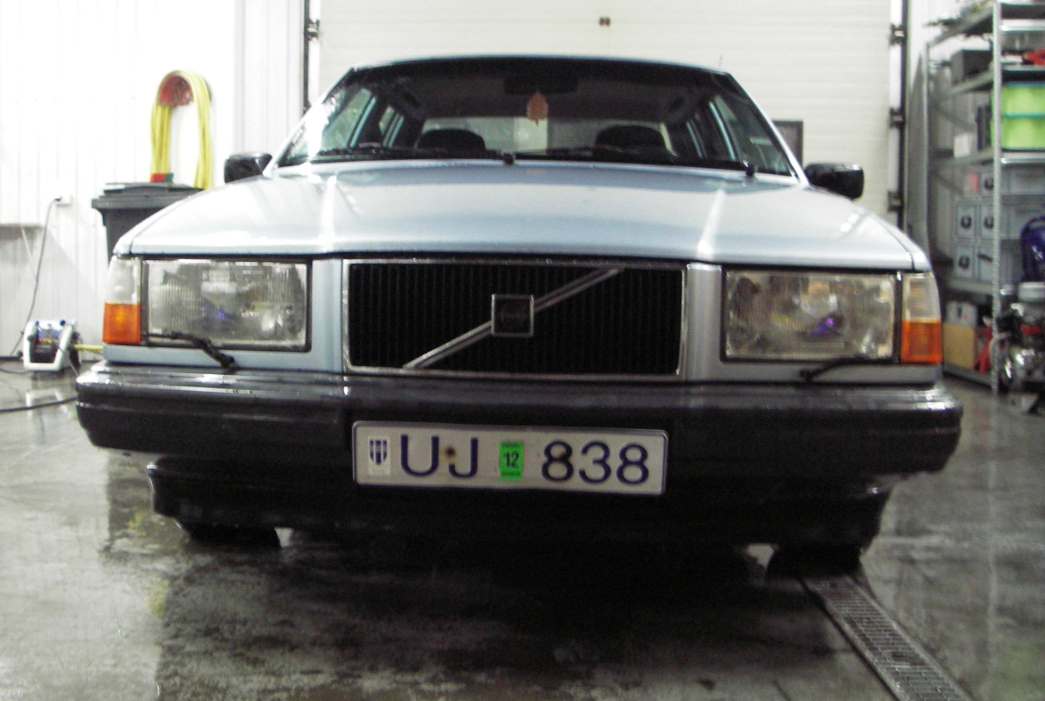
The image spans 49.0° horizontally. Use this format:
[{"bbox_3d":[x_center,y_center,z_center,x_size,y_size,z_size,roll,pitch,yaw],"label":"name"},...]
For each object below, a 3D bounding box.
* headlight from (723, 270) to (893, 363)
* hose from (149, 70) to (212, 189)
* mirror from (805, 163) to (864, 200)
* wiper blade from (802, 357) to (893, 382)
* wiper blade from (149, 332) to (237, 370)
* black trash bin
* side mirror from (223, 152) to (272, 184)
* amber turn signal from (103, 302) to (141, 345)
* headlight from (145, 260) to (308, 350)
[{"bbox_3d":[0.513,-0.064,2.050,0.295,0.152,0.100,0,5,-6],"label":"headlight"},{"bbox_3d":[-2.068,-1.244,6.960,0.370,0.880,0.140,1,5,2],"label":"hose"},{"bbox_3d":[0.918,-0.501,3.390,0.175,0.105,0.105,1,5,2],"label":"mirror"},{"bbox_3d":[0.560,0.033,1.995,0.156,0.044,0.040,0,5,-6],"label":"wiper blade"},{"bbox_3d":[-0.585,0.001,2.035,0.154,0.062,0.045,2,5,10],"label":"wiper blade"},{"bbox_3d":[-1.919,-0.363,6.196,0.580,1.050,0.700,1,5,-1],"label":"black trash bin"},{"bbox_3d":[-0.819,-0.544,3.450,0.160,0.110,0.105,1,5,2],"label":"side mirror"},{"bbox_3d":[-0.750,-0.050,2.145,0.072,0.076,0.080,2,5,10],"label":"amber turn signal"},{"bbox_3d":[-0.542,-0.083,2.095,0.295,0.152,0.100,2,5,10],"label":"headlight"}]

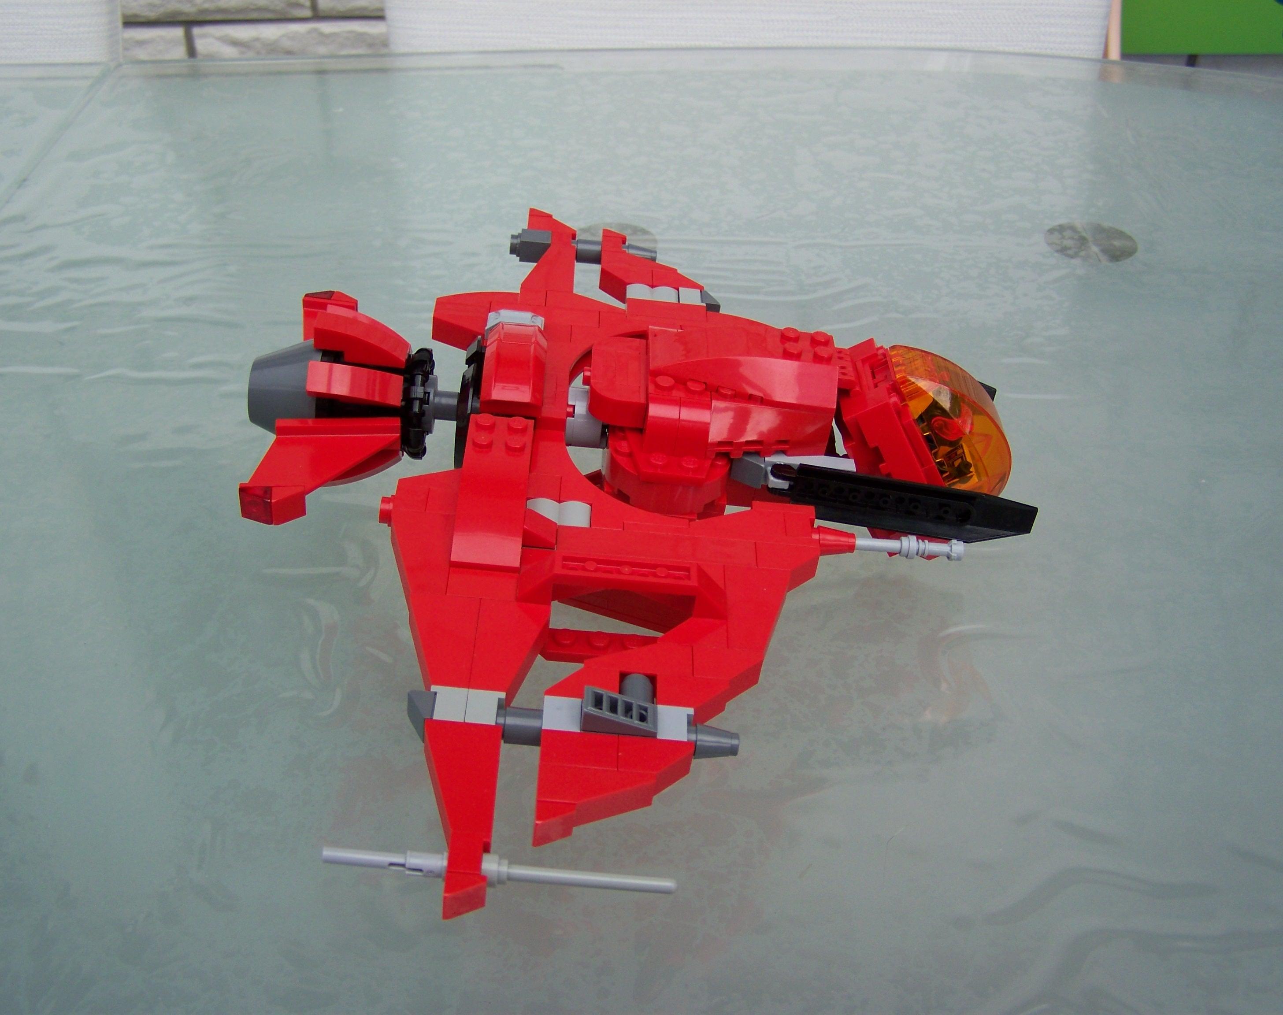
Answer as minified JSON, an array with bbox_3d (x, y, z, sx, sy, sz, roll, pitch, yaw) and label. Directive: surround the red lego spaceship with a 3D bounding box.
[{"bbox_3d":[0.000,-0.007,0.386,0.209,0.069,0.275,4,38,-2],"label":"red lego spaceship"}]

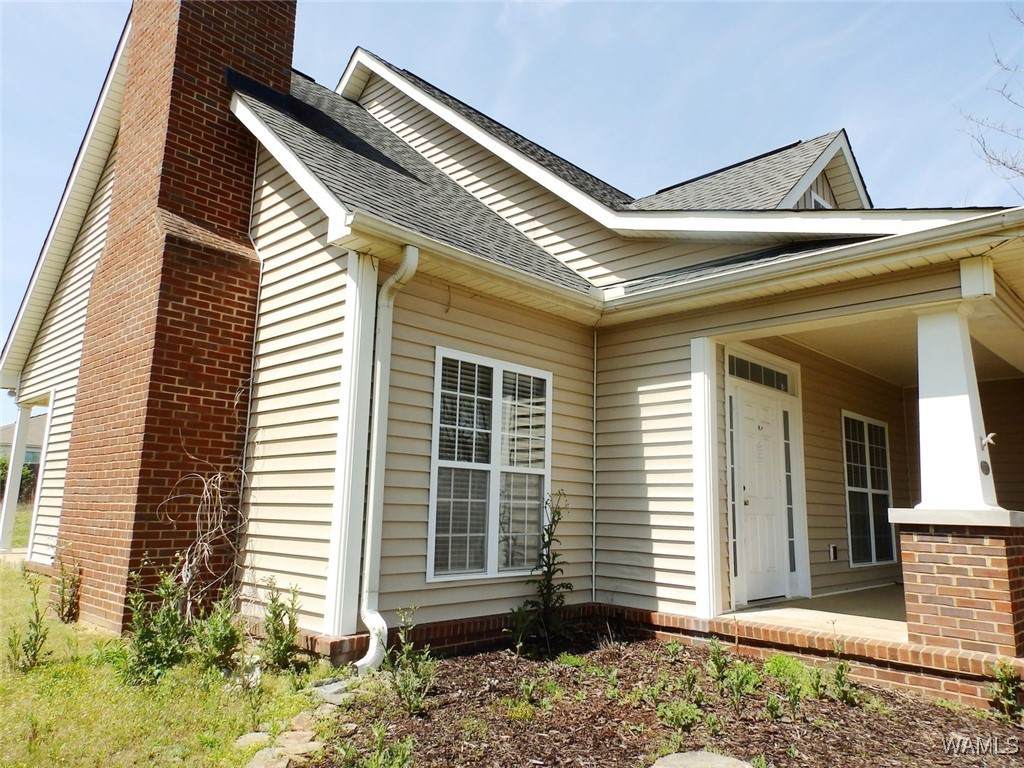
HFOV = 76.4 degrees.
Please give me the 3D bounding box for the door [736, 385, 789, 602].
[{"bbox_3d":[2.519,1.086,6.552,0.060,2.050,0.930,-9,-14,42],"label":"door"}]

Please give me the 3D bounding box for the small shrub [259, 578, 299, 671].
[{"bbox_3d":[-1.556,1.599,4.361,0.260,0.562,0.252,1,-11,0],"label":"small shrub"}]

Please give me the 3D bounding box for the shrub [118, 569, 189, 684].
[{"bbox_3d":[-2.218,1.491,4.056,0.394,0.648,0.382,1,-11,0],"label":"shrub"}]

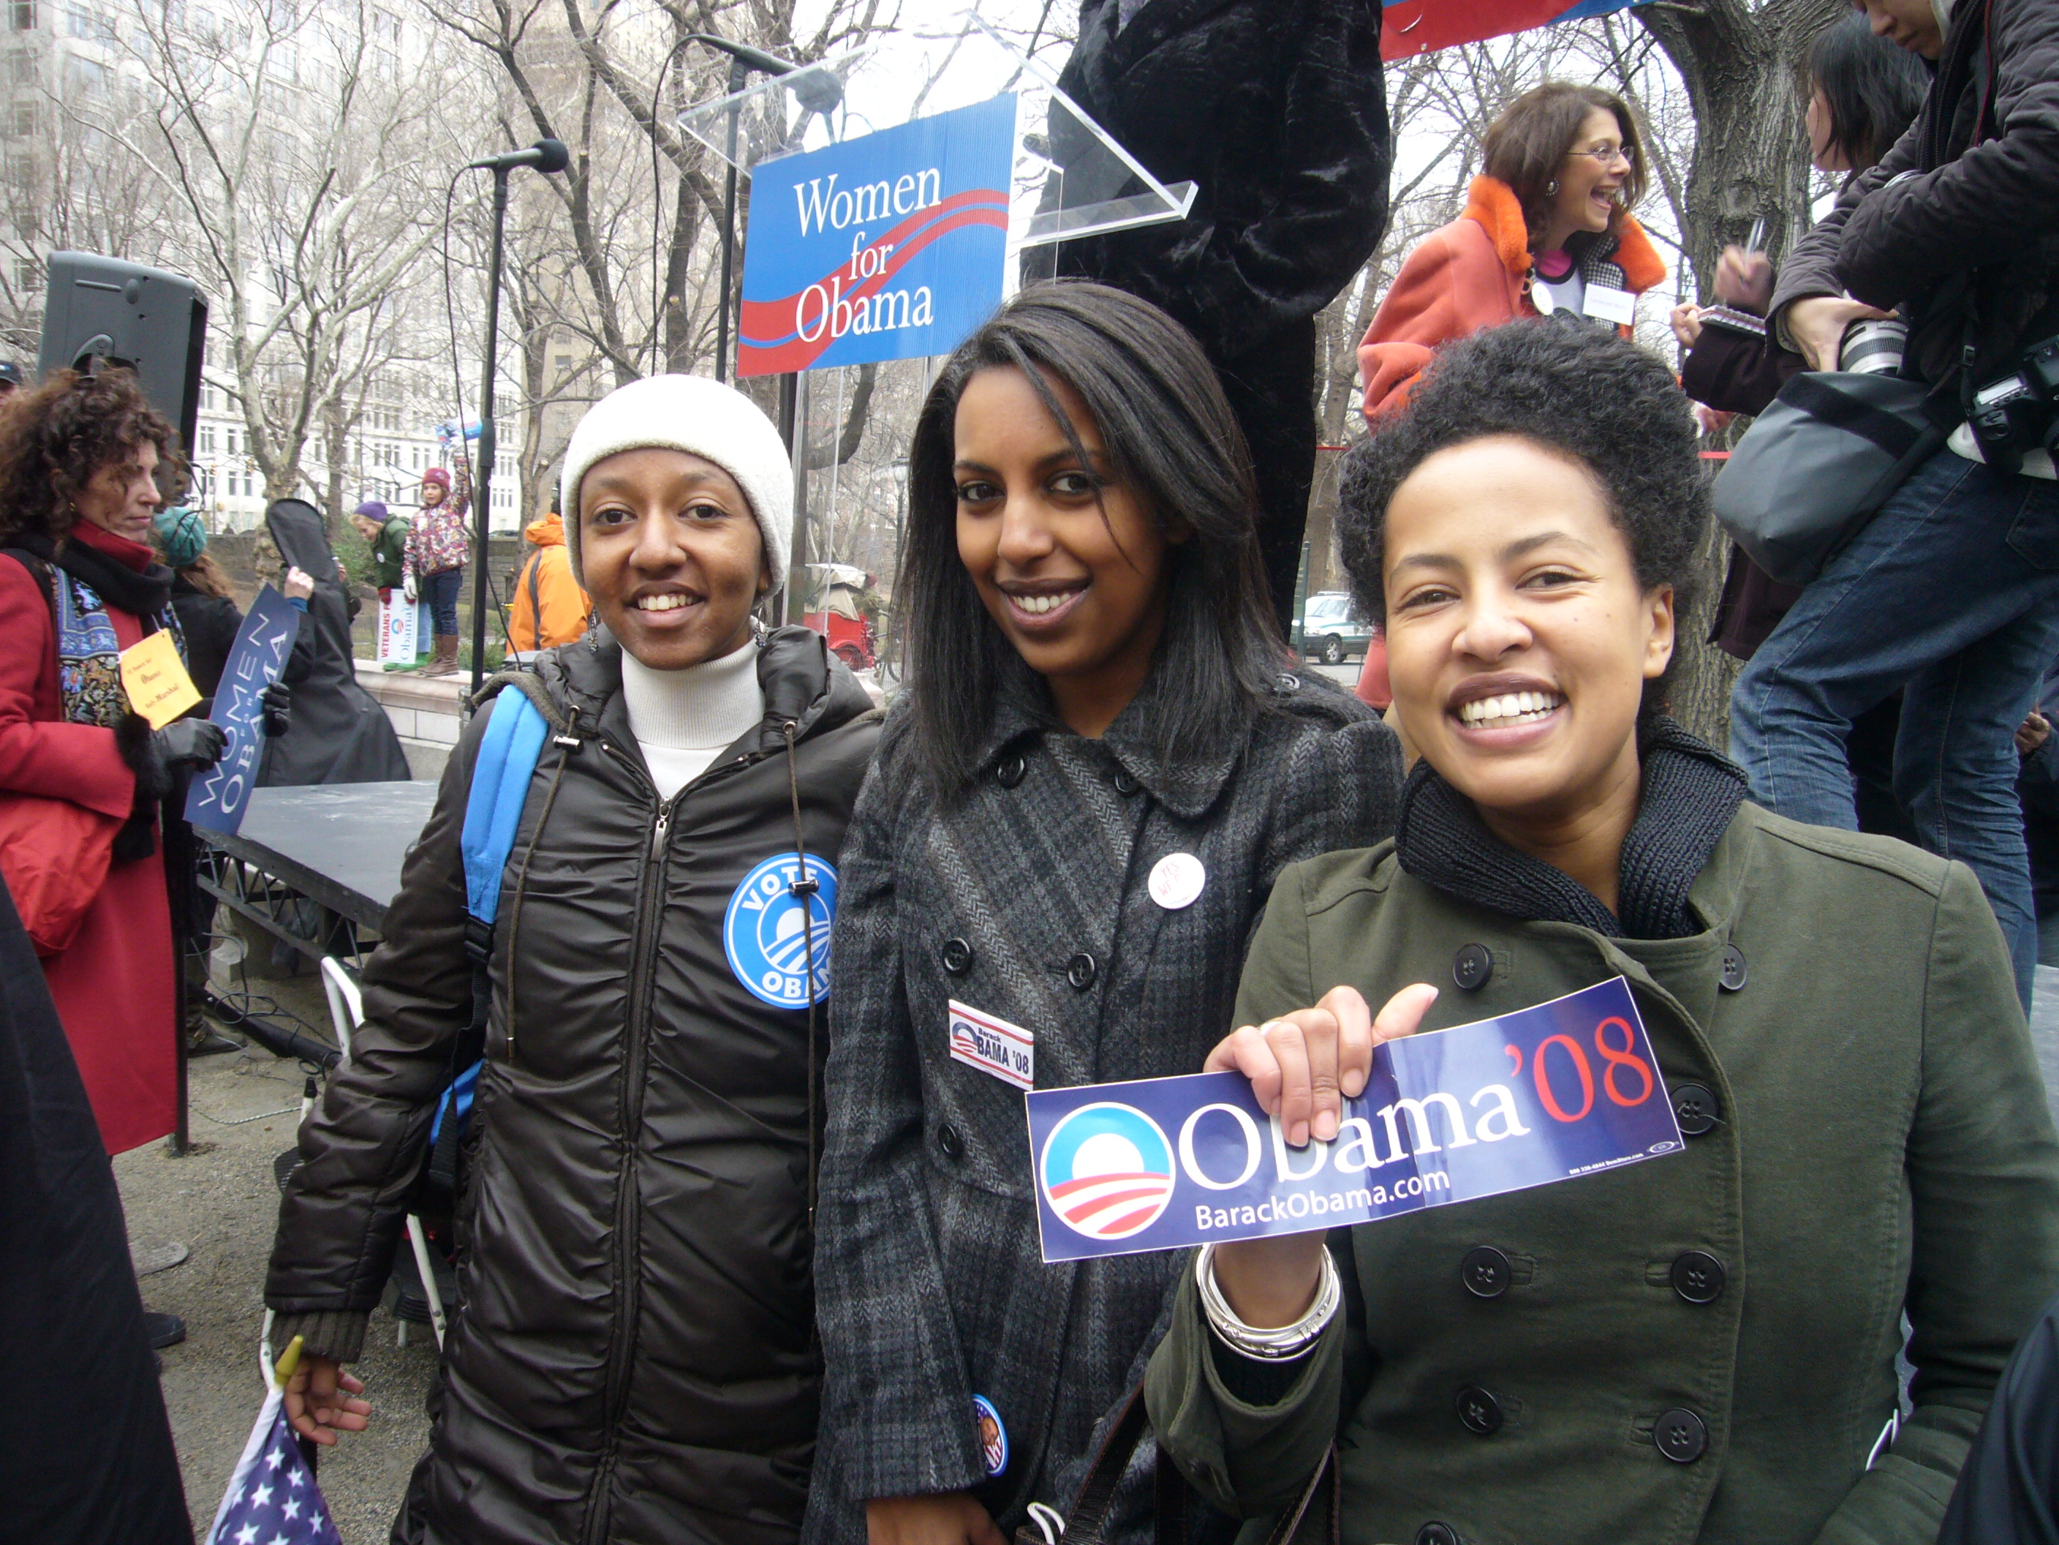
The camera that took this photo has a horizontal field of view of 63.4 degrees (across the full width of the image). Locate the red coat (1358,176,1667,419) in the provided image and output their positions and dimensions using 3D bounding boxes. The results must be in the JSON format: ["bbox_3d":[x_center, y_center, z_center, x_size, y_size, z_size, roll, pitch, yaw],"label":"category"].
[{"bbox_3d":[0.825,-0.555,2.800,0.500,0.890,0.380,-2,7,-36],"label":"red coat"}]

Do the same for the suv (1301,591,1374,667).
[{"bbox_3d":[8.090,-3.780,43.400,4.500,1.840,1.800,-3,8,-43],"label":"suv"}]

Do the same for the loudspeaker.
[{"bbox_3d":[-2.699,-1.159,4.950,0.380,0.660,0.390,6,3,-17],"label":"loudspeaker"}]

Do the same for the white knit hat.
[{"bbox_3d":[-0.266,-0.213,1.250,0.178,0.178,0.215,-2,6,-3],"label":"white knit hat"}]

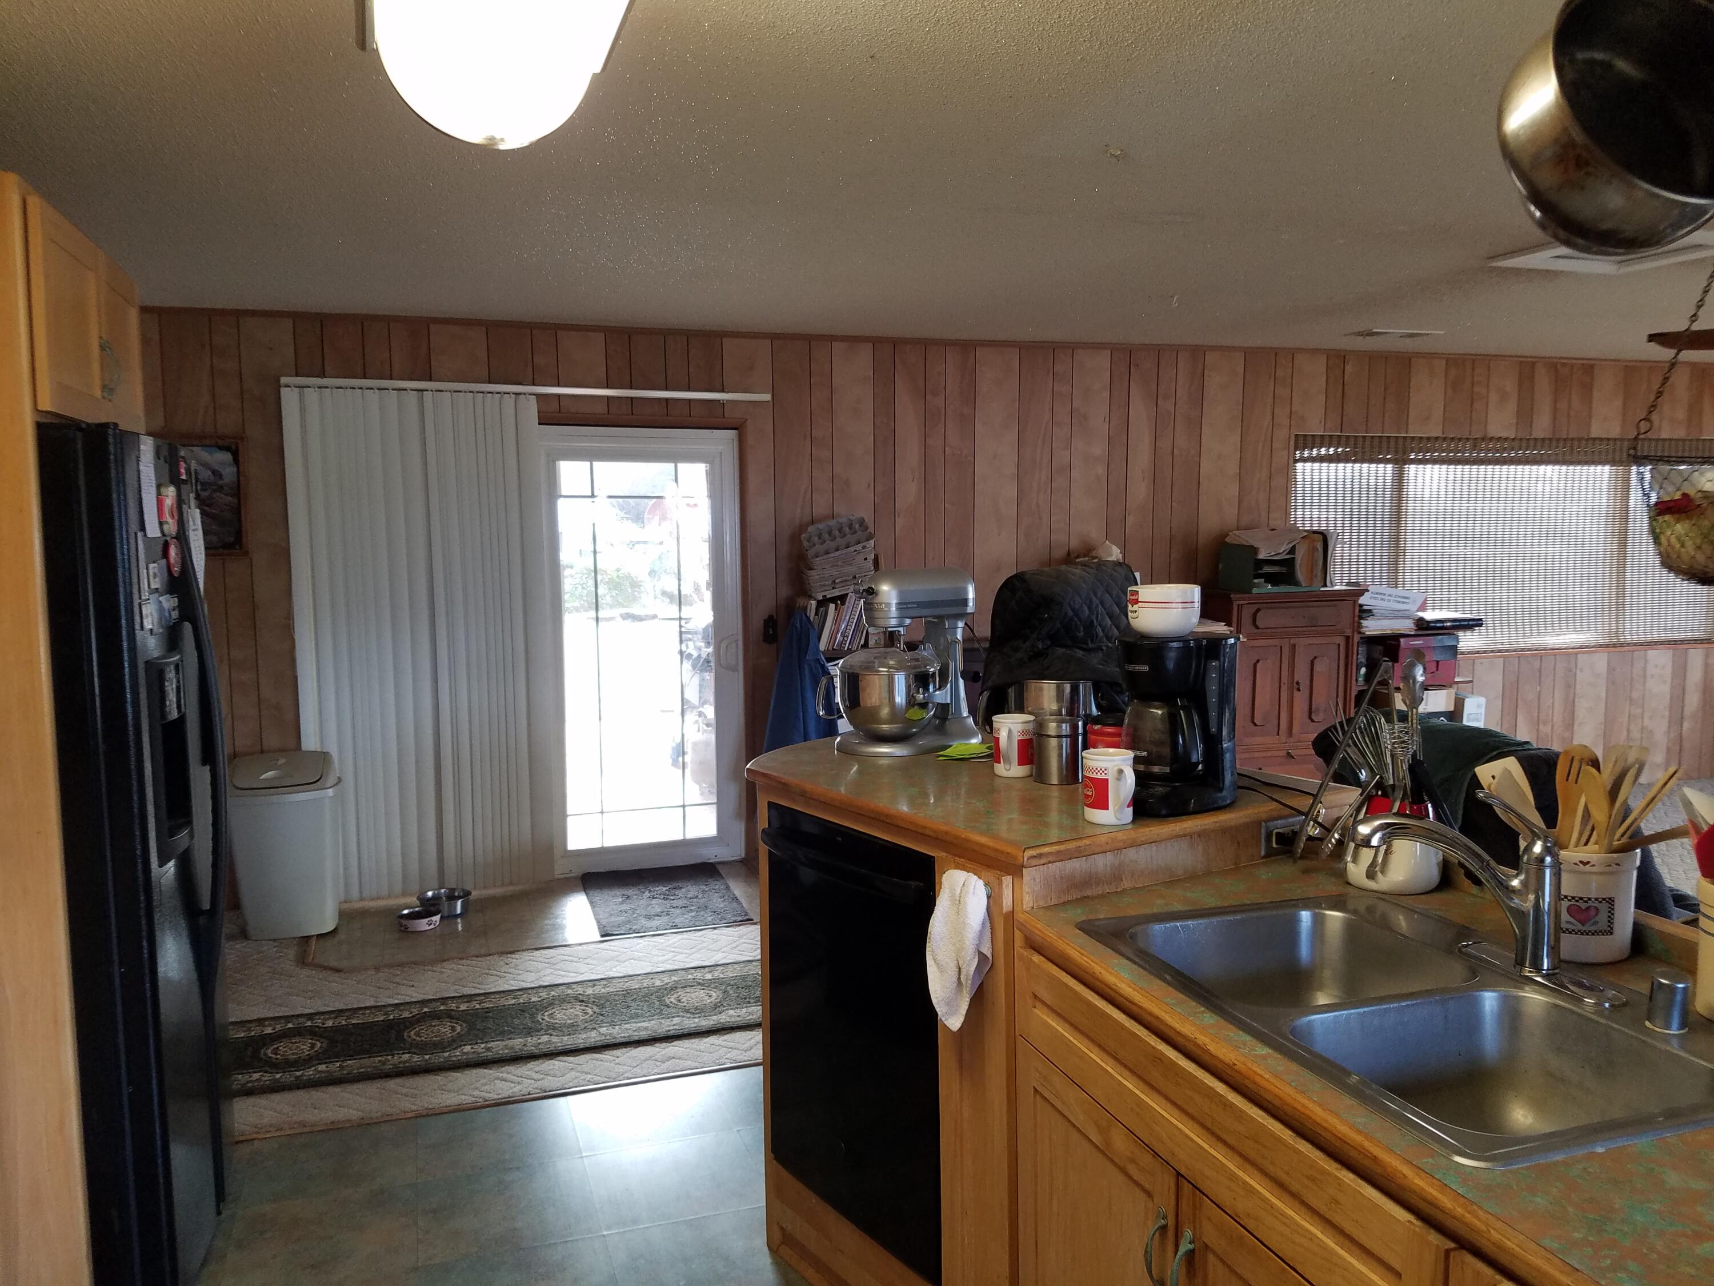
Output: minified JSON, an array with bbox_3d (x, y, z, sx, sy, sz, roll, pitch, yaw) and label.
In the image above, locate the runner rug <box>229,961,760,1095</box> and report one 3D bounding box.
[{"bbox_3d":[-1.105,1.222,4.163,2.300,0.012,0.570,-2,7,-18],"label":"runner rug"}]

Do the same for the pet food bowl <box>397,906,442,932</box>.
[{"bbox_3d":[-1.732,1.096,5.098,0.170,0.050,0.170,-2,7,-19],"label":"pet food bowl"}]

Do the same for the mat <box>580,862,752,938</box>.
[{"bbox_3d":[-0.827,1.069,5.467,0.597,0.014,0.856,-2,7,-17],"label":"mat"}]

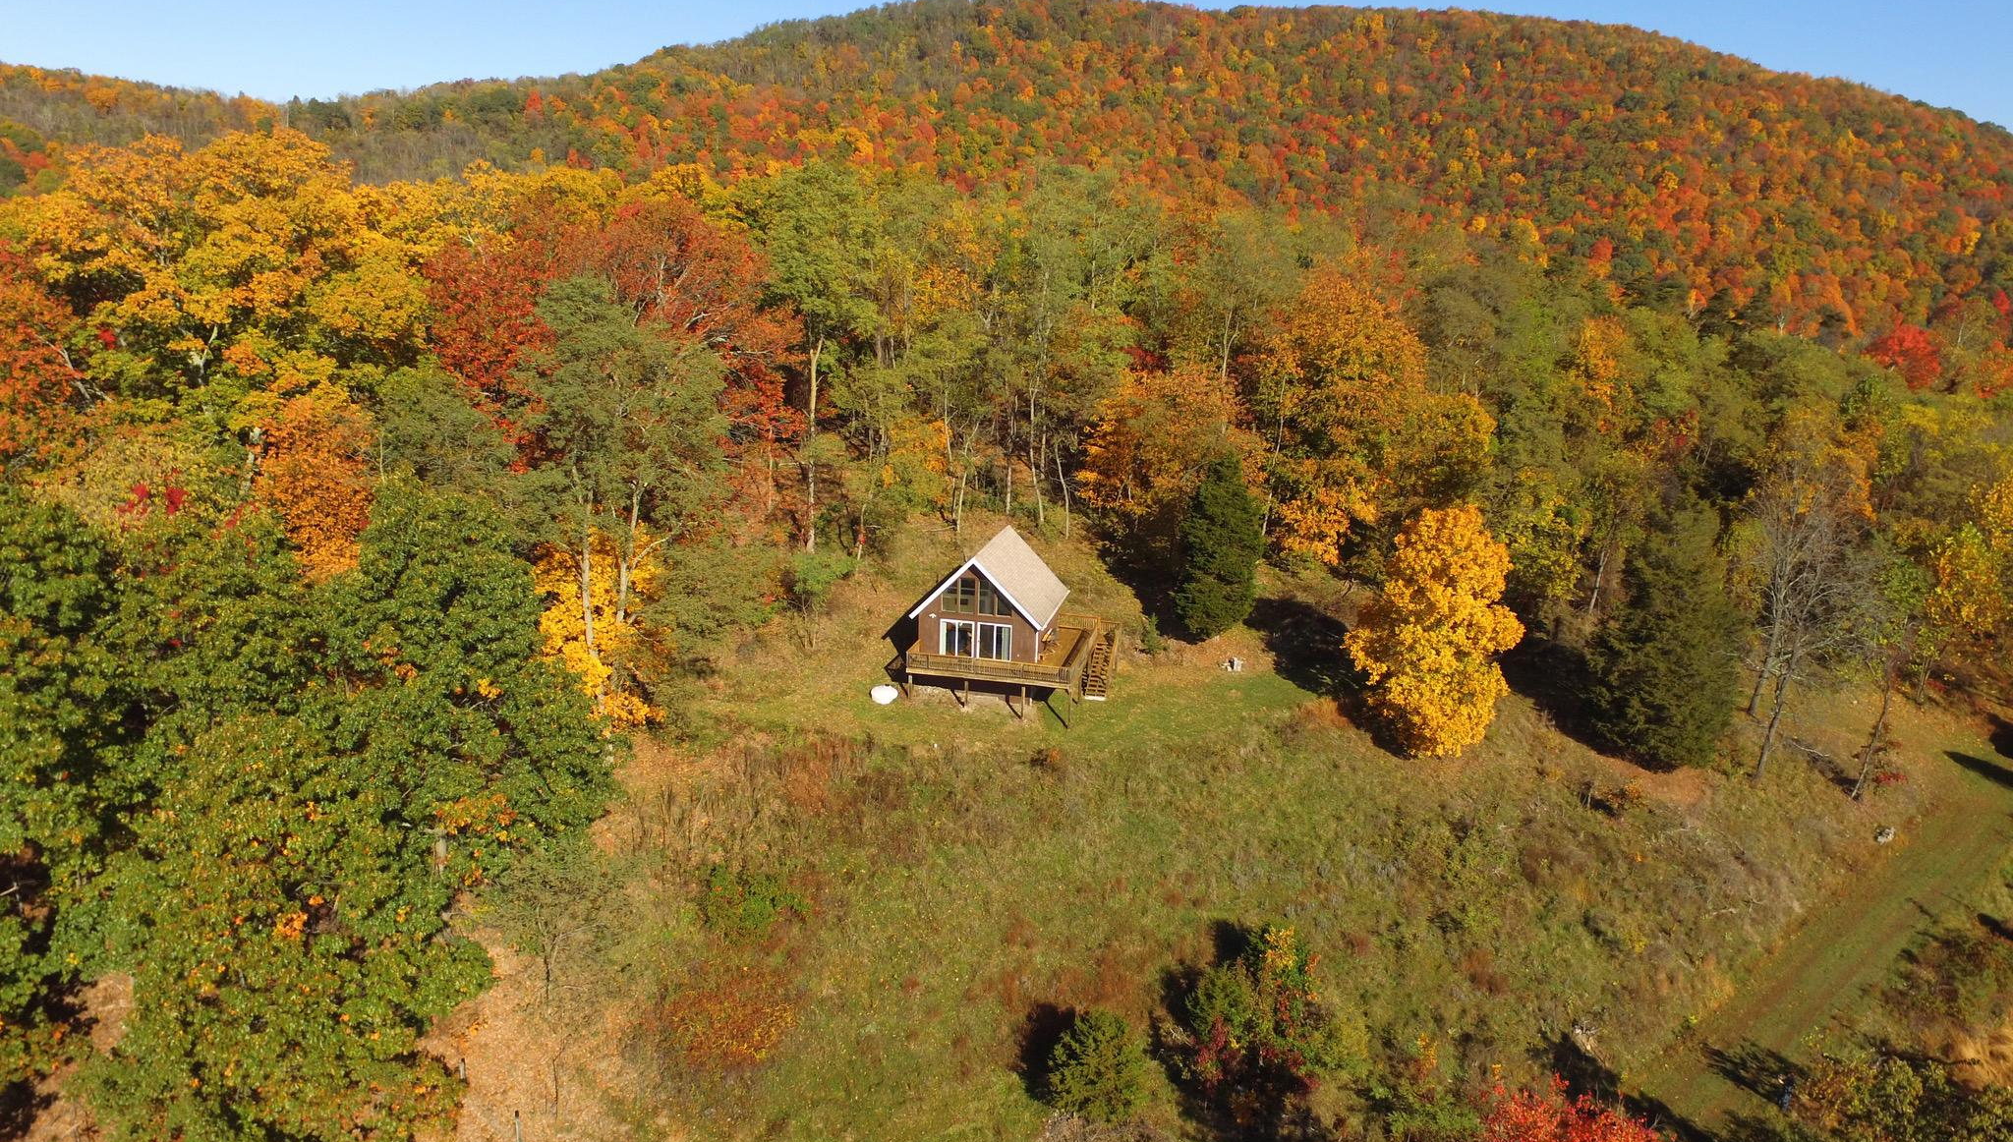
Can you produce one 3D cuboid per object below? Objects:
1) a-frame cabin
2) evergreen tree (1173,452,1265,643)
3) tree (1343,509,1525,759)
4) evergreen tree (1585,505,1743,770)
[{"bbox_3d":[0.420,2.503,61.183,9.579,7.725,8.498,4,17,14],"label":"a-frame cabin"},{"bbox_3d":[12.011,-1.426,66.988,5.070,10.780,4.920,0,16,0],"label":"evergreen tree"},{"bbox_3d":[20.103,2.786,54.801,8.000,11.880,7.760,0,16,0],"label":"tree"},{"bbox_3d":[31.564,3.010,54.110,7.170,12.690,6.960,0,16,0],"label":"evergreen tree"}]

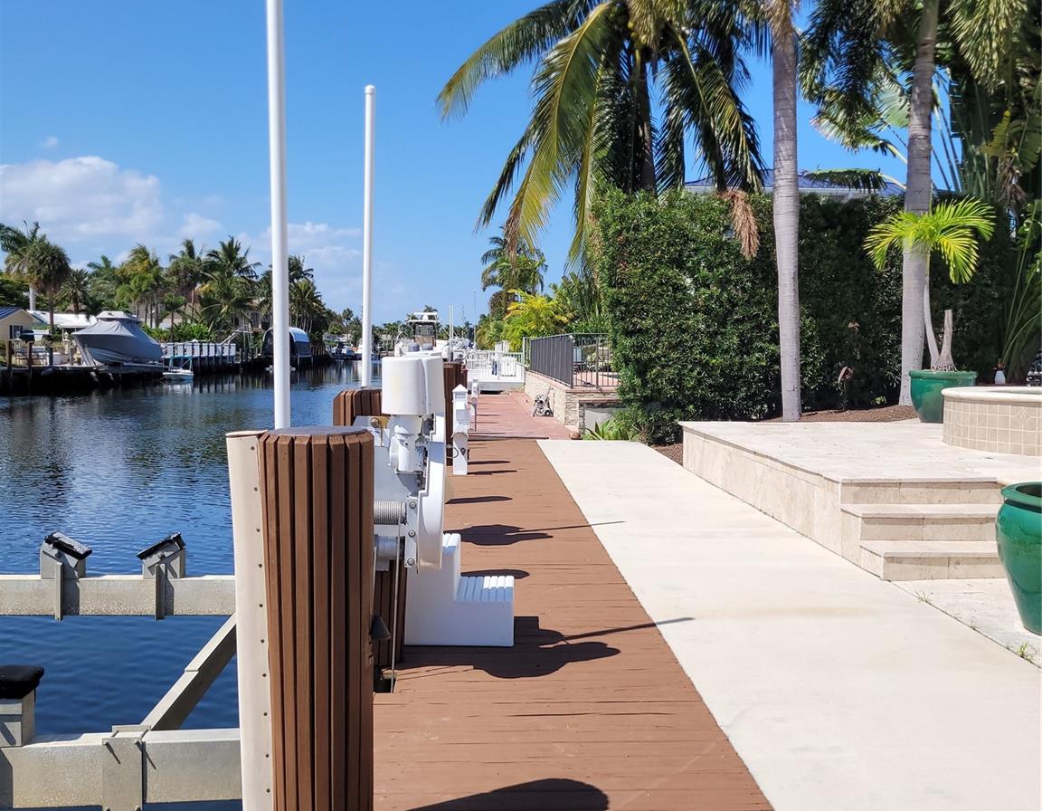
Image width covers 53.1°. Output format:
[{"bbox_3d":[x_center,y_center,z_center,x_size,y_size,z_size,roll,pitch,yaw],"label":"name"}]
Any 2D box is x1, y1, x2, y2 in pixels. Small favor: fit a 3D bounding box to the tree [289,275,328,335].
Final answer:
[{"bbox_3d":[-31.583,-13.239,154.498,5.600,11.550,5.600,0,3,-2],"label":"tree"}]

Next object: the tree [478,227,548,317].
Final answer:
[{"bbox_3d":[-0.553,-8.547,81.647,5.400,10.420,5.400,0,3,-2],"label":"tree"}]

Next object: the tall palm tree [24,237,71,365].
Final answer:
[{"bbox_3d":[-32.554,-7.219,71.700,3.431,8.692,3.431,0,3,0],"label":"tall palm tree"}]

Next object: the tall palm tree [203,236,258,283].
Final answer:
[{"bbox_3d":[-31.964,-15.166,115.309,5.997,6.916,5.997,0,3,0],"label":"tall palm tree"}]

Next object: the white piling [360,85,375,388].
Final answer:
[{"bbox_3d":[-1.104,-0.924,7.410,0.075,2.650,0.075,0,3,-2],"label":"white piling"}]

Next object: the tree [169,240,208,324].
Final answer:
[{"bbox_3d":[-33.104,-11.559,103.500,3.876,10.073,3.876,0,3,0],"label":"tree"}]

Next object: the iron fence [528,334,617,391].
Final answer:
[{"bbox_3d":[1.098,-1.306,28.088,1.000,1.020,16.800,0,3,-2],"label":"iron fence"}]

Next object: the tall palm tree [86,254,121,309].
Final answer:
[{"bbox_3d":[-47.048,-11.195,117.555,4.000,11.650,4.000,0,3,-2],"label":"tall palm tree"}]

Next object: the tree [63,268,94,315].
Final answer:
[{"bbox_3d":[-47.327,-9.846,111.622,3.300,9.630,3.300,0,3,-2],"label":"tree"}]

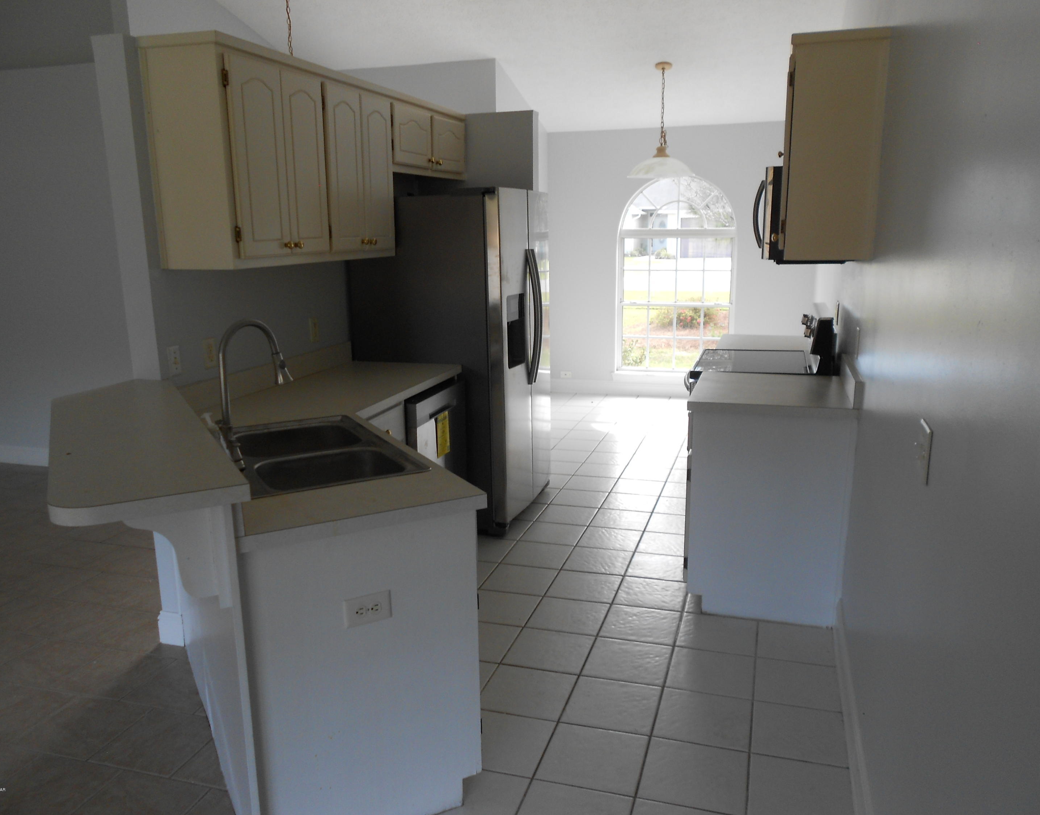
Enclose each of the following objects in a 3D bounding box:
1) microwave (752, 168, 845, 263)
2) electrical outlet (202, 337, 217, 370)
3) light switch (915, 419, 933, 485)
[{"bbox_3d":[1.384,-0.937,3.996,0.434,0.425,0.757,3,13,17],"label":"microwave"},{"bbox_3d":[-1.237,-0.214,3.265,0.007,0.116,0.072,3,13,17],"label":"electrical outlet"},{"bbox_3d":[0.871,0.096,1.765,0.008,0.115,0.120,3,12,17],"label":"light switch"}]

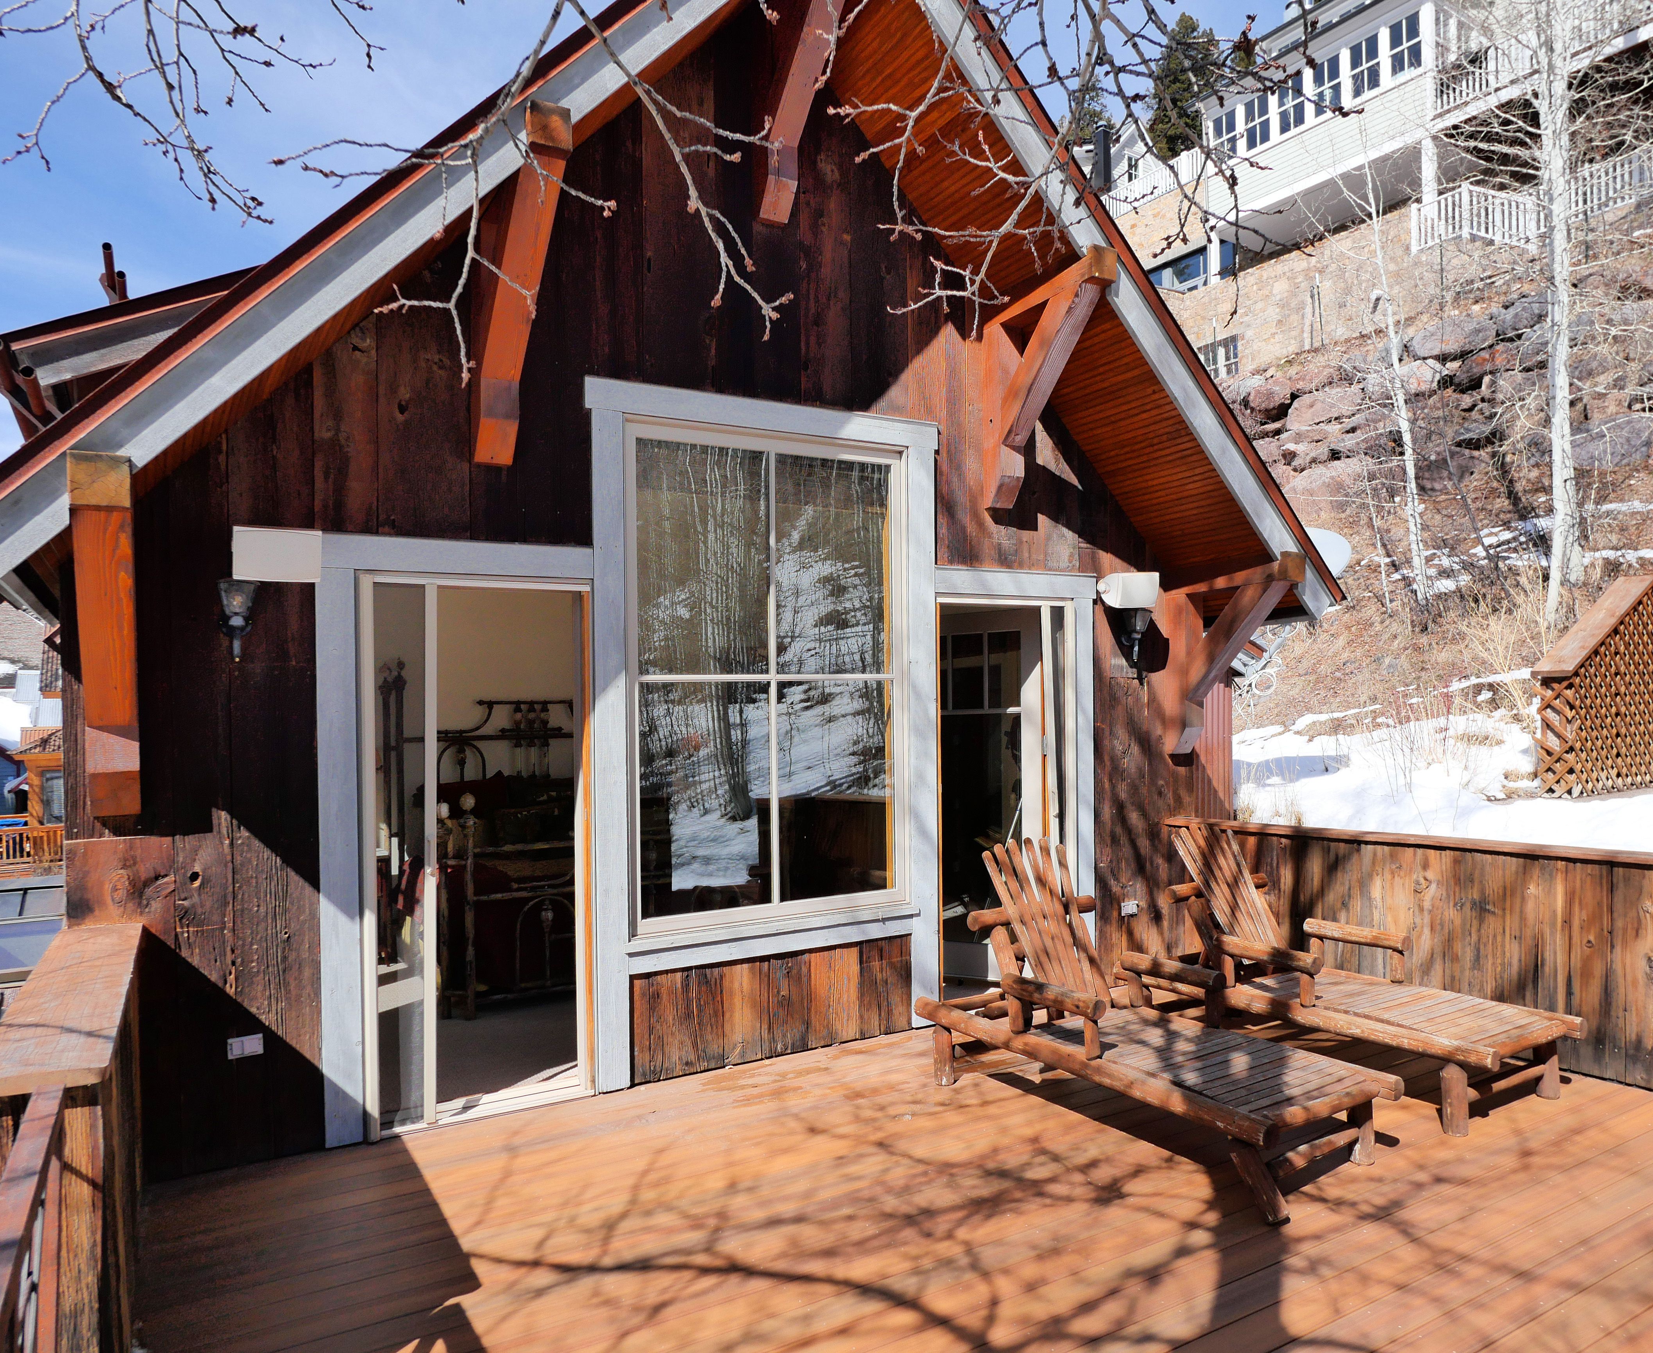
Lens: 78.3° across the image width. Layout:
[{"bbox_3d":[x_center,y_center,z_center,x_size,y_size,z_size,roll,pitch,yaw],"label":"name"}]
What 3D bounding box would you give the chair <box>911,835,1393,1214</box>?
[{"bbox_3d":[1.185,1.211,4.019,0.760,1.000,1.800,0,-2,-32],"label":"chair"}]

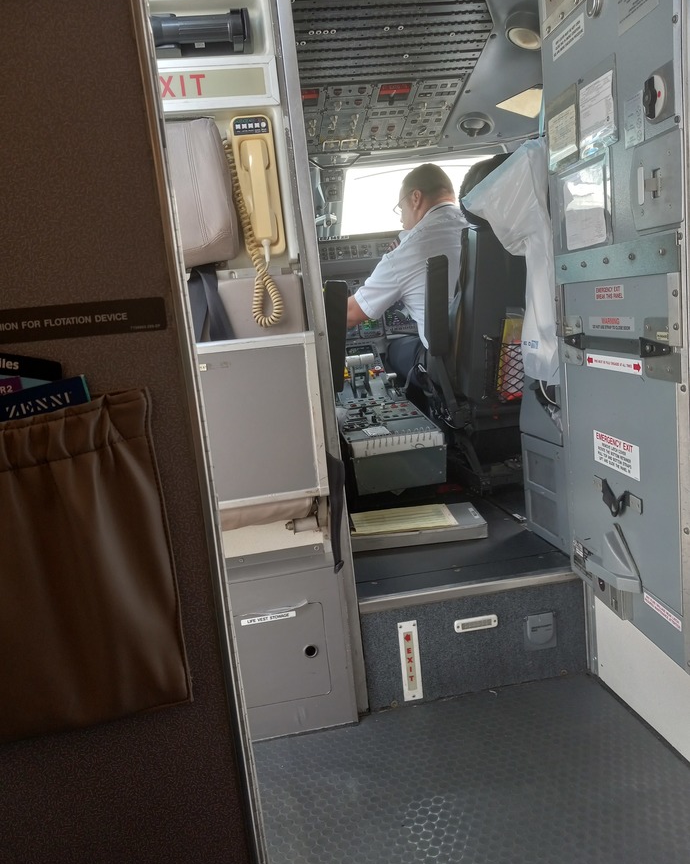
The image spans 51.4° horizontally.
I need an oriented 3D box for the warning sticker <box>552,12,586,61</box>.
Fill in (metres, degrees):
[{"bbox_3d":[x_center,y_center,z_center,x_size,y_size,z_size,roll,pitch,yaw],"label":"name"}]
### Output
[{"bbox_3d":[0.456,-0.805,1.467,0.002,0.037,0.153,-7,10,-5],"label":"warning sticker"}]

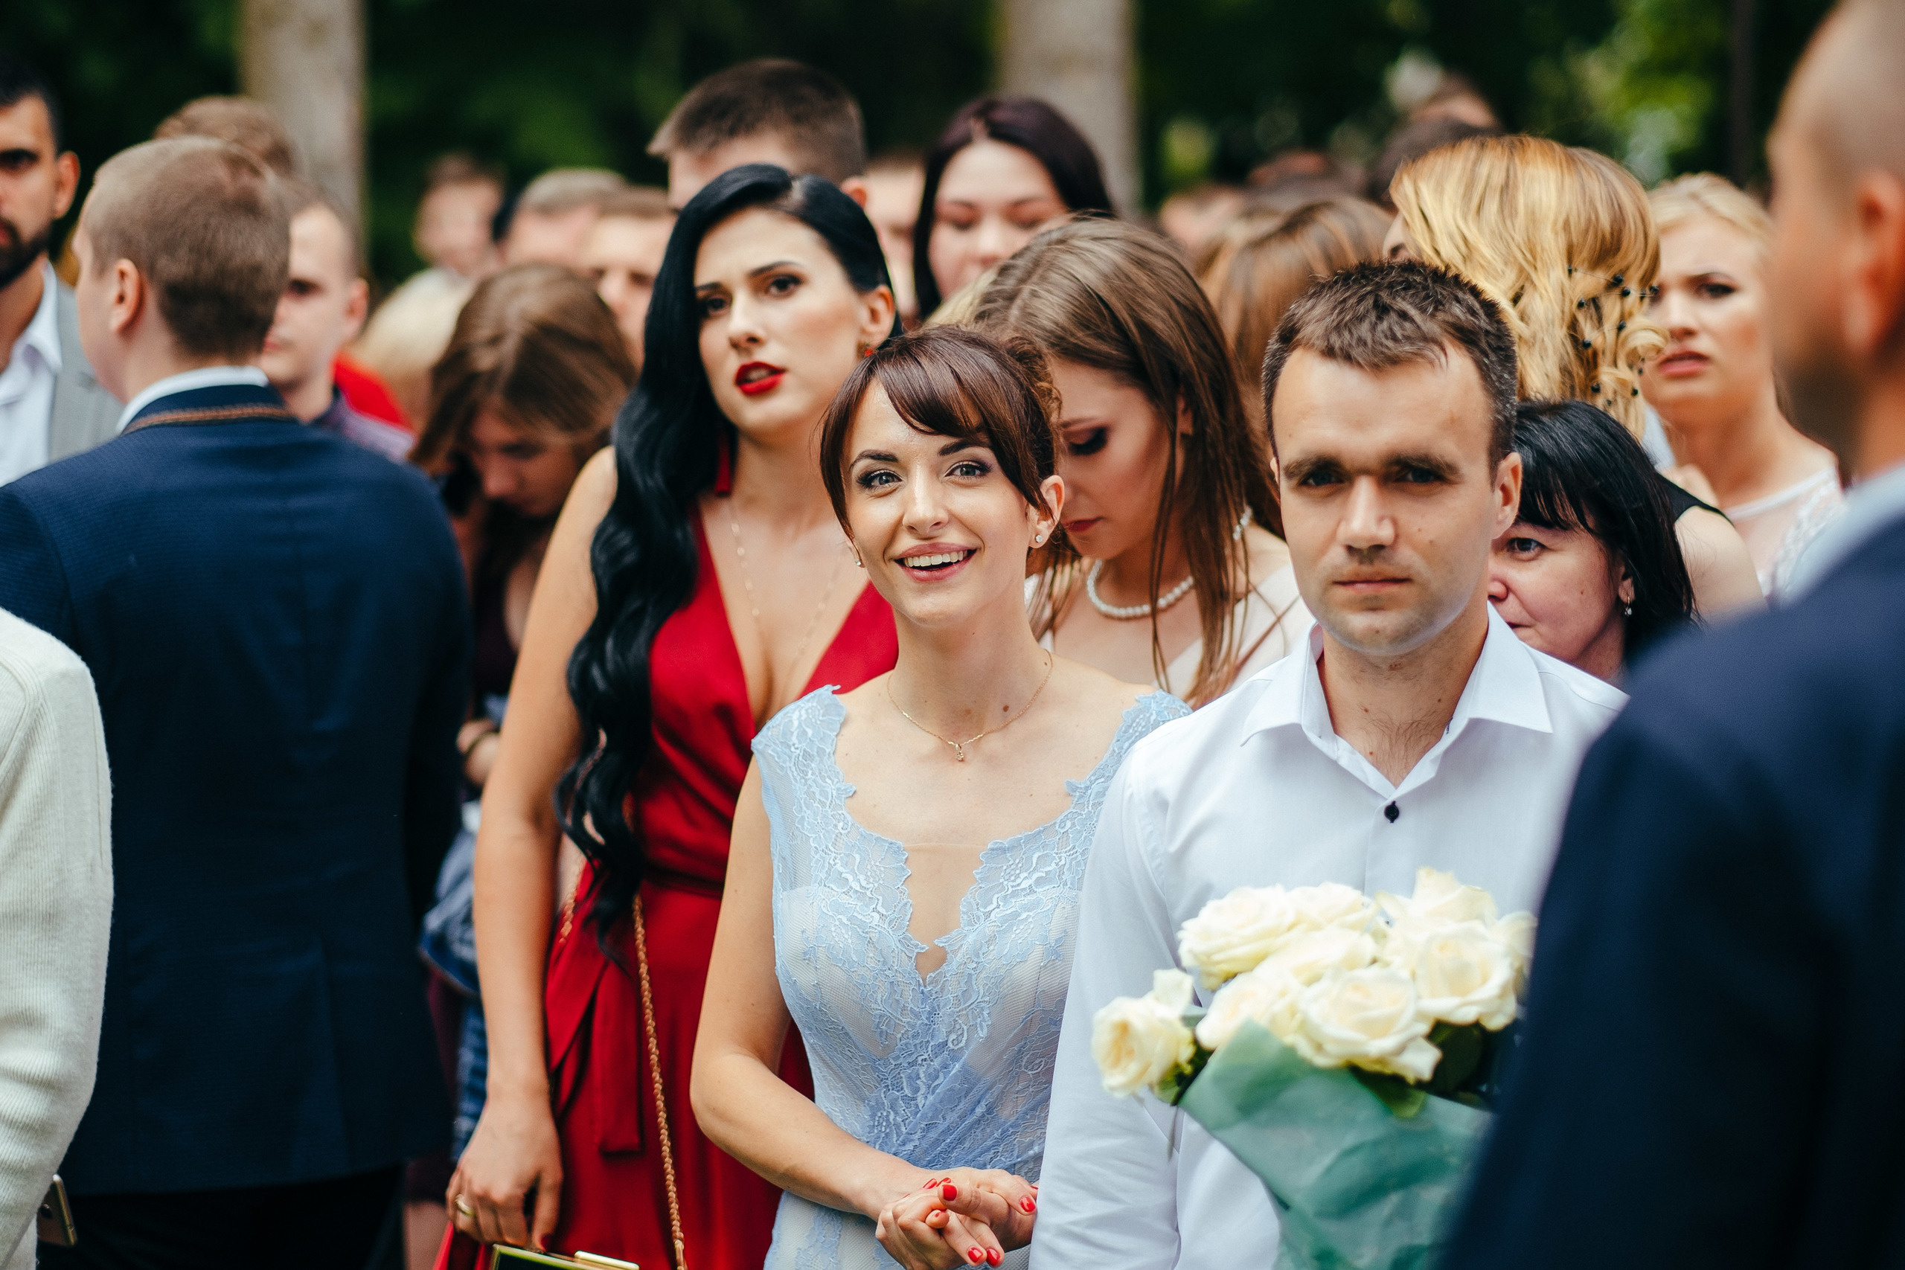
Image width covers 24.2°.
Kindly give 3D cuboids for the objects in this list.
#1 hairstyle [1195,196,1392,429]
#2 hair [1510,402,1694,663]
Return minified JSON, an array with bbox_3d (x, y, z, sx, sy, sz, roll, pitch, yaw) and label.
[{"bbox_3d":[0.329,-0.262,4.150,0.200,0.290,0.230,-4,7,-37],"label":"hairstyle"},{"bbox_3d":[0.515,-0.075,3.650,0.200,0.250,0.230,5,7,40],"label":"hair"}]

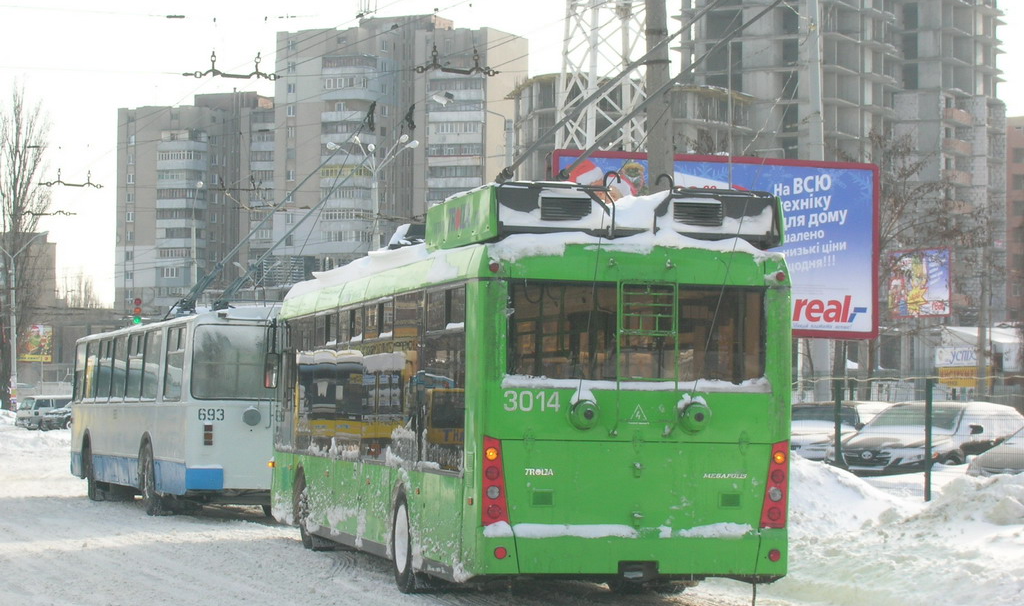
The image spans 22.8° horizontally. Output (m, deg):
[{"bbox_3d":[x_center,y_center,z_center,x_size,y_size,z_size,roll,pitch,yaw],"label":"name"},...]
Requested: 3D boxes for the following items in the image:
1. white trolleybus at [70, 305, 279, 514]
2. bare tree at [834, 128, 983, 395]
[{"bbox_3d":[-4.999,1.743,40.767,2.500,3.080,11.800,1,-2,-18],"label":"white trolleybus"},{"bbox_3d":[9.976,-0.102,64.062,3.700,8.670,3.700,1,-2,0],"label":"bare tree"}]

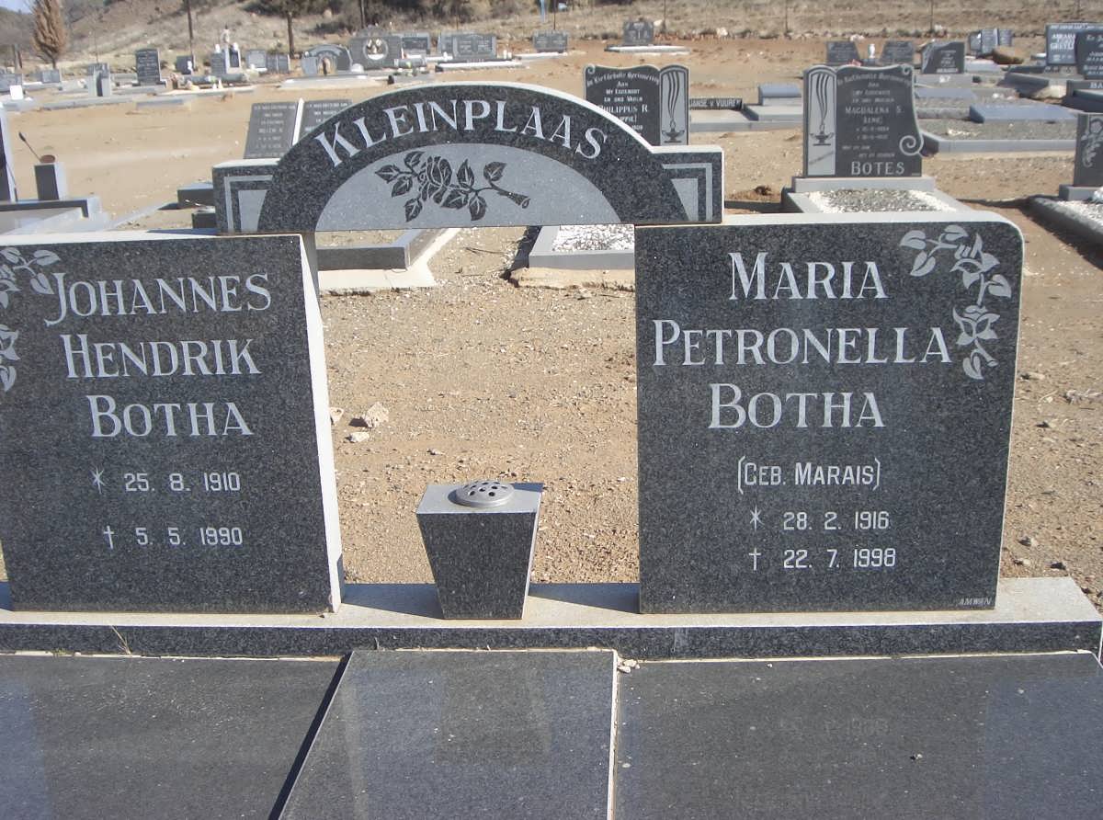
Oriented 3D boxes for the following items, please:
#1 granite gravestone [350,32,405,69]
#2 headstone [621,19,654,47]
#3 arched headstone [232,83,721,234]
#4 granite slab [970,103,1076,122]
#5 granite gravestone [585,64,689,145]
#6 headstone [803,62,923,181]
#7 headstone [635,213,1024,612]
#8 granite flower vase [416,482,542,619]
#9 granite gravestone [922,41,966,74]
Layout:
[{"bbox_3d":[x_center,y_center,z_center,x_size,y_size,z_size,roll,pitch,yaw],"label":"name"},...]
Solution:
[{"bbox_3d":[-3.800,-7.818,26.948,1.138,0.822,0.160,-1,18,4],"label":"granite gravestone"},{"bbox_3d":[2.477,-10.639,34.968,0.878,0.669,0.150,-1,18,4],"label":"headstone"},{"bbox_3d":[-0.139,-0.421,2.049,0.833,0.229,0.090,-1,18,4],"label":"arched headstone"},{"bbox_3d":[4.520,-2.853,11.889,0.868,0.120,0.500,-1,18,4],"label":"granite slab"},{"bbox_3d":[0.531,-1.794,7.670,0.643,0.660,0.110,-1,18,4],"label":"granite gravestone"},{"bbox_3d":[1.848,-1.712,7.353,0.659,0.650,0.110,-1,18,4],"label":"headstone"},{"bbox_3d":[0.462,0.015,2.141,0.624,0.692,0.101,-1,18,4],"label":"headstone"},{"bbox_3d":[-0.128,0.251,2.237,0.208,0.229,0.140,-1,18,4],"label":"granite flower vase"},{"bbox_3d":[5.615,-5.060,17.799,0.594,0.444,0.140,-1,18,4],"label":"granite gravestone"}]

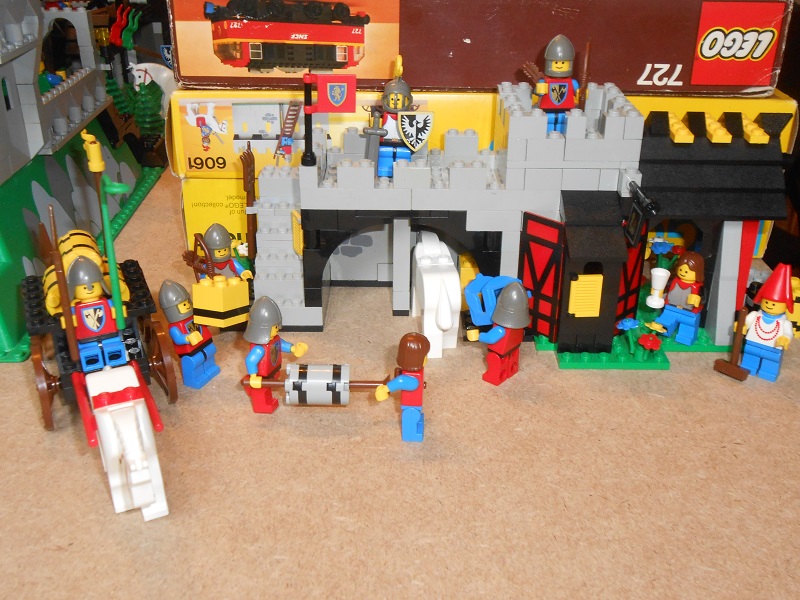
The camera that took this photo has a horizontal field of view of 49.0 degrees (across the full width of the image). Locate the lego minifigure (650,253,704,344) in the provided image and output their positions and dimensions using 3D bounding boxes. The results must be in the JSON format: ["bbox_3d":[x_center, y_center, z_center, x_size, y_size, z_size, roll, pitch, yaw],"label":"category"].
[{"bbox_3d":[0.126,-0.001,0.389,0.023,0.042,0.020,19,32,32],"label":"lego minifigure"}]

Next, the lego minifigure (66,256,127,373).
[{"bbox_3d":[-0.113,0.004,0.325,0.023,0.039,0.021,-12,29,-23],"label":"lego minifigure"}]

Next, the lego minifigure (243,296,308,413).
[{"bbox_3d":[-0.050,0.021,0.345,0.021,0.046,0.024,8,28,15],"label":"lego minifigure"}]

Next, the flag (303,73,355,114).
[{"bbox_3d":[-0.028,-0.085,0.361,0.021,0.016,0.004,0,27,-1],"label":"flag"}]

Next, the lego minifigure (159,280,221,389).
[{"bbox_3d":[-0.087,0.012,0.363,0.018,0.045,0.024,4,26,26],"label":"lego minifigure"}]

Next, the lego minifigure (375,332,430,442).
[{"bbox_3d":[0.002,0.031,0.331,0.021,0.043,0.022,1,27,1],"label":"lego minifigure"}]

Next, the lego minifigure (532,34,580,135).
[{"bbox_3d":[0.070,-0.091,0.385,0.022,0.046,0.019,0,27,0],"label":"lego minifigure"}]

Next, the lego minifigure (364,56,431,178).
[{"bbox_3d":[-0.001,-0.078,0.377,0.029,0.052,0.018,0,27,-1],"label":"lego minifigure"}]

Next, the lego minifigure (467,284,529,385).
[{"bbox_3d":[0.044,0.012,0.365,0.018,0.045,0.024,28,38,35],"label":"lego minifigure"}]

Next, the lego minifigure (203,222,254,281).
[{"bbox_3d":[-0.084,-0.014,0.416,0.023,0.046,0.017,-16,31,-29],"label":"lego minifigure"}]

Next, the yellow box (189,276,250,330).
[{"bbox_3d":[-0.074,0.000,0.364,0.016,0.018,0.016,7,13,30],"label":"yellow box"}]

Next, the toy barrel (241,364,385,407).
[{"bbox_3d":[-0.033,0.032,0.331,0.054,0.017,0.017,0,27,0],"label":"toy barrel"}]

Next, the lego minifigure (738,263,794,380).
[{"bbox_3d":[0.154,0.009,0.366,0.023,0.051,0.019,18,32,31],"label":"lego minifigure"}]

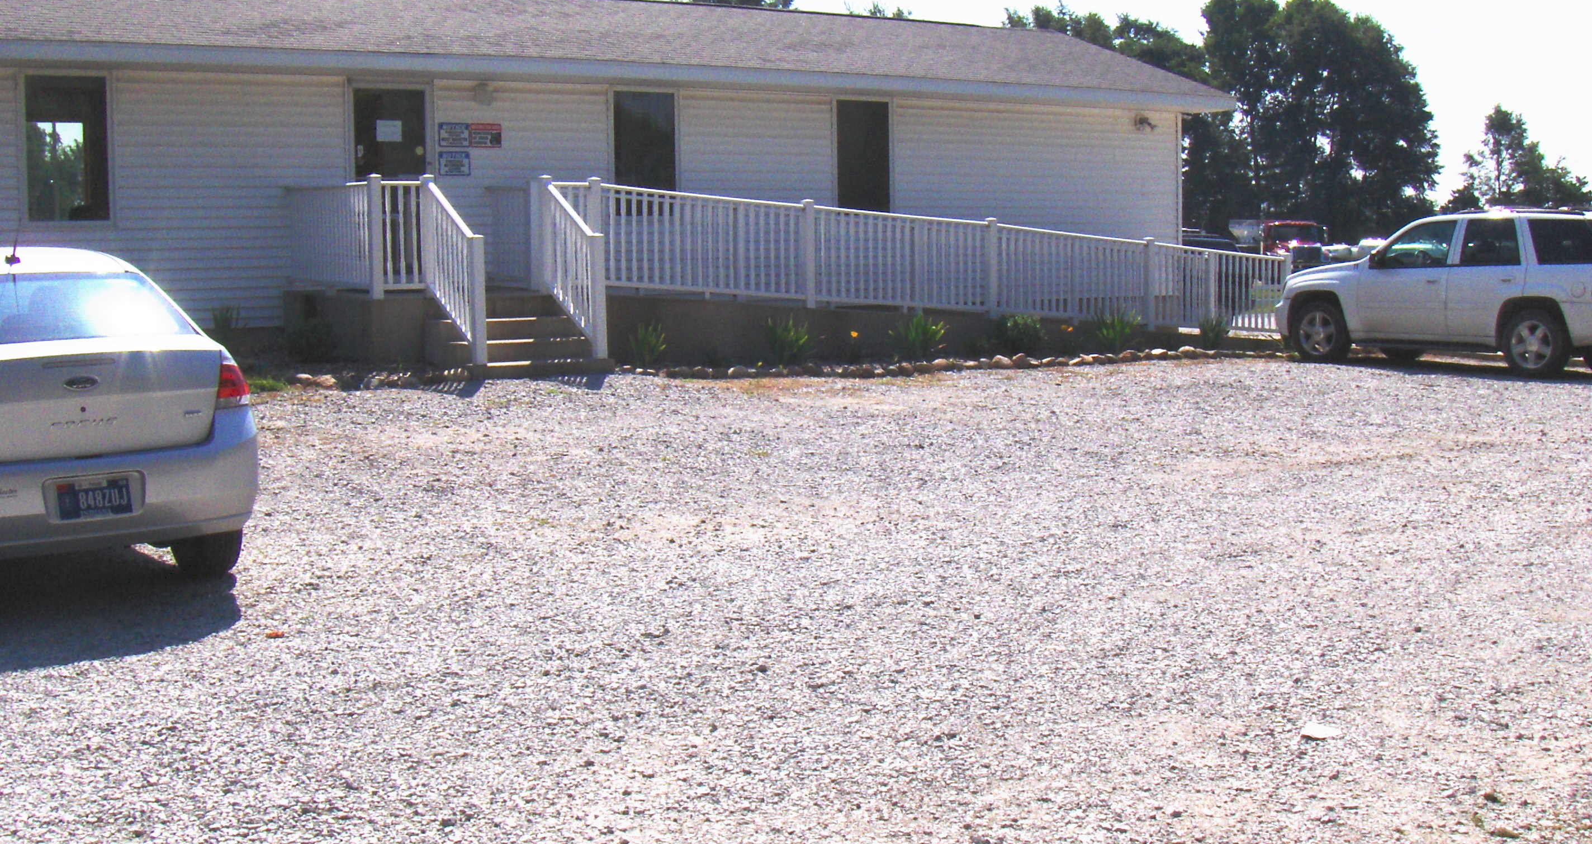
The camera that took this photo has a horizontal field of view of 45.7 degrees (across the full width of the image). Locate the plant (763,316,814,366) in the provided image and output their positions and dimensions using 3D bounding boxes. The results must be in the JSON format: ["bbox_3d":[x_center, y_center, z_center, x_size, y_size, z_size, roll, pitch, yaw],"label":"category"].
[{"bbox_3d":[-0.066,-0.785,18.350,0.480,0.490,0.440,-1,5,0],"label":"plant"}]

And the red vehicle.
[{"bbox_3d":[19.850,-7.017,78.000,2.500,2.850,8.000,-1,5,-3],"label":"red vehicle"}]

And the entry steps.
[{"bbox_3d":[-2.438,-0.767,16.556,1.320,0.700,1.100,-4,6,-34],"label":"entry steps"}]

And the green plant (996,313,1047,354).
[{"bbox_3d":[2.378,-0.928,20.000,0.530,0.470,0.480,-4,6,-34],"label":"green plant"}]

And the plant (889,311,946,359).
[{"bbox_3d":[1.243,-0.881,19.250,0.570,0.500,0.530,-1,5,0],"label":"plant"}]

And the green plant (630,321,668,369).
[{"bbox_3d":[-1.366,-0.714,17.500,0.350,0.450,0.320,-4,6,-34],"label":"green plant"}]

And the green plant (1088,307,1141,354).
[{"bbox_3d":[3.515,-0.993,20.800,0.580,0.540,0.530,-1,5,0],"label":"green plant"}]

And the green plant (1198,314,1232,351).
[{"bbox_3d":[4.810,-1.021,21.700,0.370,0.420,0.340,-1,5,0],"label":"green plant"}]

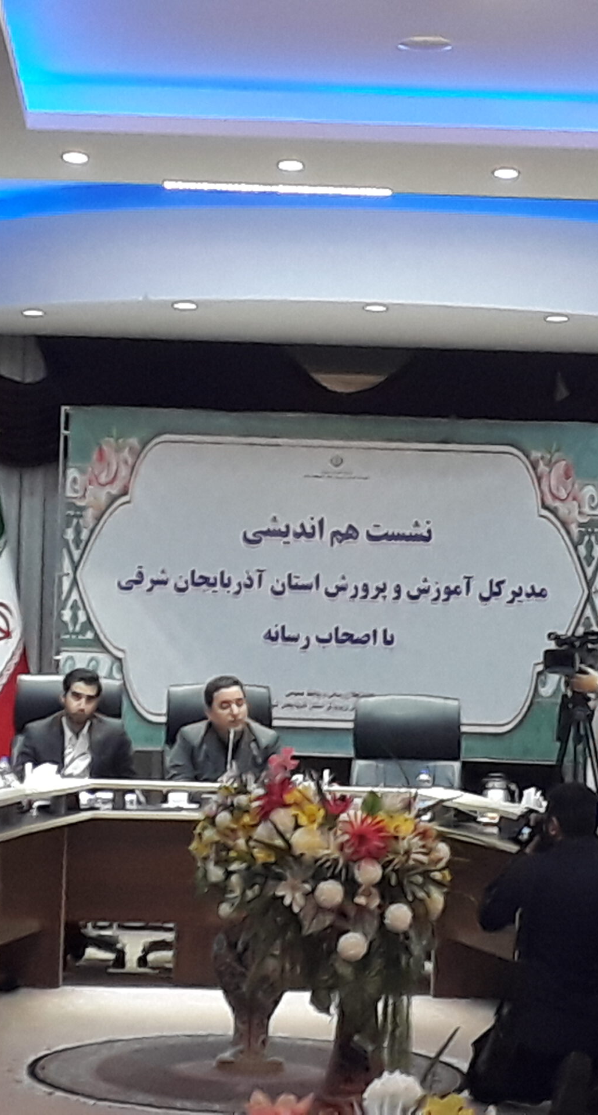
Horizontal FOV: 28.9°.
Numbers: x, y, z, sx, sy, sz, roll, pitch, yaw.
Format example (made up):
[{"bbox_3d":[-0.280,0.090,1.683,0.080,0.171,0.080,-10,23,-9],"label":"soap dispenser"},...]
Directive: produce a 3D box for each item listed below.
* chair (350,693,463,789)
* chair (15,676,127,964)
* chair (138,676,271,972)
[{"bbox_3d":[0.479,1.218,5.247,0.600,1.170,0.670,2,-3,1],"label":"chair"},{"bbox_3d":[-1.017,1.151,5.220,0.600,1.210,0.670,2,-3,-3],"label":"chair"},{"bbox_3d":[-0.369,1.181,5.219,0.600,1.190,0.670,2,-3,-1],"label":"chair"}]

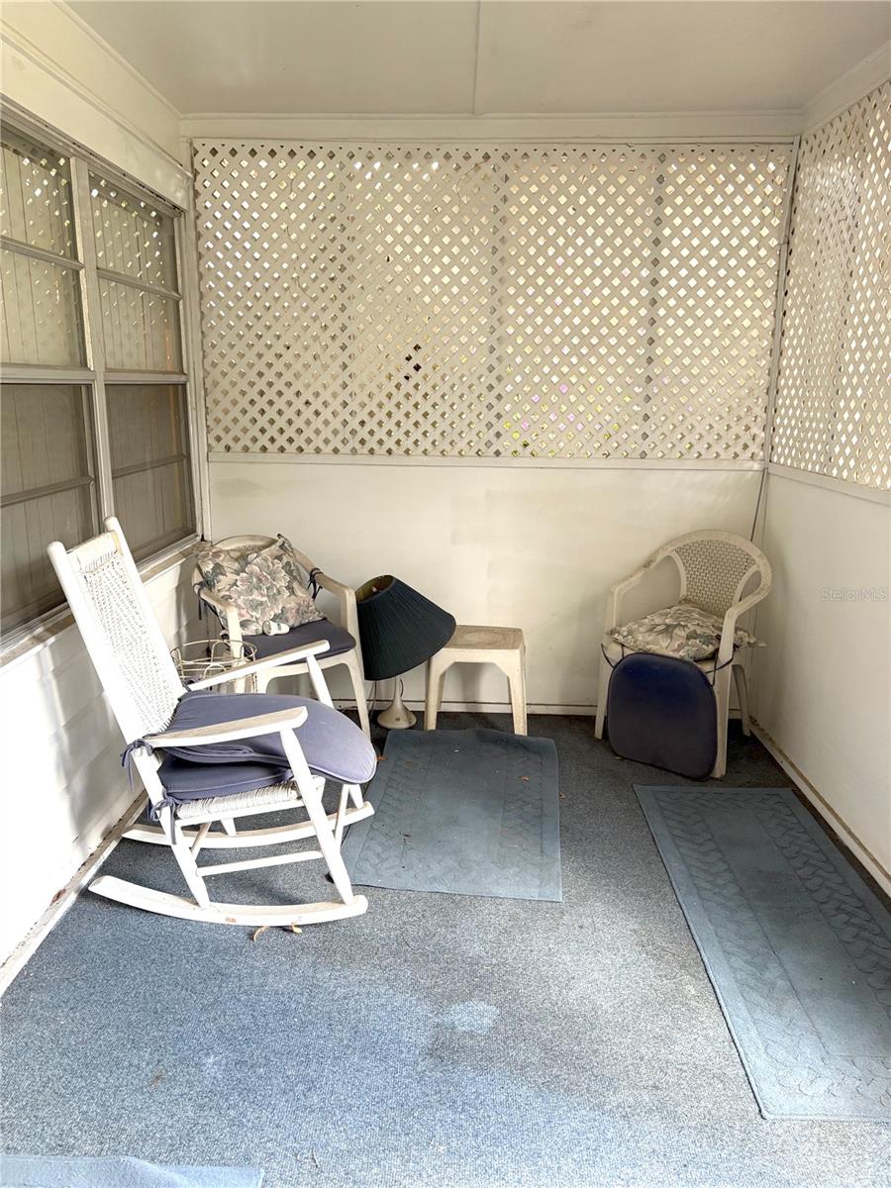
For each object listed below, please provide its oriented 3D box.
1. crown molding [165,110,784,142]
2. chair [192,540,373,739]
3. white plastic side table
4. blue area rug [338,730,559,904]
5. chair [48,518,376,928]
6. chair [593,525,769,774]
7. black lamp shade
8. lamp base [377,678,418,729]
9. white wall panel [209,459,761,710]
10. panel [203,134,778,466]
[{"bbox_3d":[0.167,-1.794,3.418,2.370,0.105,0.035,1,13,1],"label":"crown molding"},{"bbox_3d":[-0.657,0.185,3.575,0.575,0.835,0.530,-9,16,-37],"label":"chair"},{"bbox_3d":[0.128,0.375,3.739,0.415,0.410,0.370,1,13,1],"label":"white plastic side table"},{"bbox_3d":[0.045,0.715,3.081,0.690,0.030,1.090,2,13,6],"label":"blue area rug"},{"bbox_3d":[-0.594,0.332,2.478,0.785,1.045,0.600,0,13,-2],"label":"chair"},{"bbox_3d":[0.961,0.195,3.595,0.575,0.842,0.530,11,16,37],"label":"chair"},{"bbox_3d":[-0.226,0.094,3.609,0.440,0.290,0.440,-25,24,7],"label":"black lamp shade"},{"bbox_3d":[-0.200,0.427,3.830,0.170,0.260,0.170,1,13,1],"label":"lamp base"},{"bbox_3d":[0.157,-0.025,3.841,2.320,1.080,0.030,1,13,1],"label":"white wall panel"},{"bbox_3d":[0.168,-1.158,3.579,2.310,1.215,0.030,1,13,1],"label":"panel"}]

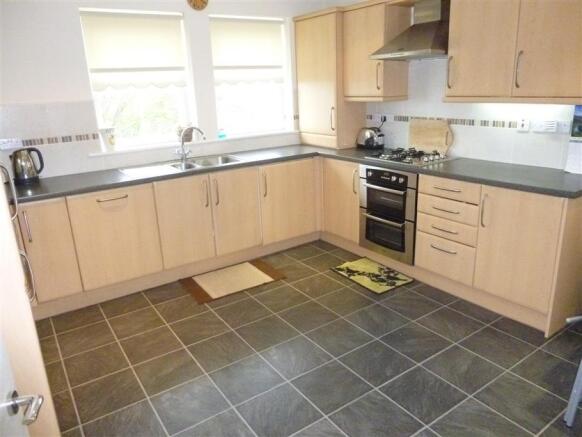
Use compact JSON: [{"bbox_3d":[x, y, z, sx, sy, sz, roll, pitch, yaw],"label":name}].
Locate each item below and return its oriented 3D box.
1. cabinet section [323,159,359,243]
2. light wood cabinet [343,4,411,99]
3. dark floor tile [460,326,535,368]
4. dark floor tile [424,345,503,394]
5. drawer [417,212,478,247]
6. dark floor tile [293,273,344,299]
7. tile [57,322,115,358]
[{"bbox_3d":[0.663,-0.215,3.937,0.530,0.712,0.499,-13,20,-32],"label":"cabinet section"},{"bbox_3d":[0.774,-1.484,3.819,0.320,0.793,0.502,-13,20,-32],"label":"light wood cabinet"},{"bbox_3d":[1.211,0.759,2.474,0.326,0.010,0.322,-13,20,-32],"label":"dark floor tile"},{"bbox_3d":[0.944,0.830,2.321,0.325,0.012,0.325,-13,20,-32],"label":"dark floor tile"},{"bbox_3d":[1.276,0.027,3.079,0.500,0.142,0.495,-13,20,-32],"label":"drawer"},{"bbox_3d":[0.214,0.541,3.333,0.326,0.010,0.322,-13,20,-32],"label":"dark floor tile"},{"bbox_3d":[-1.330,0.785,2.743,0.325,0.010,0.325,-13,20,-32],"label":"tile"}]

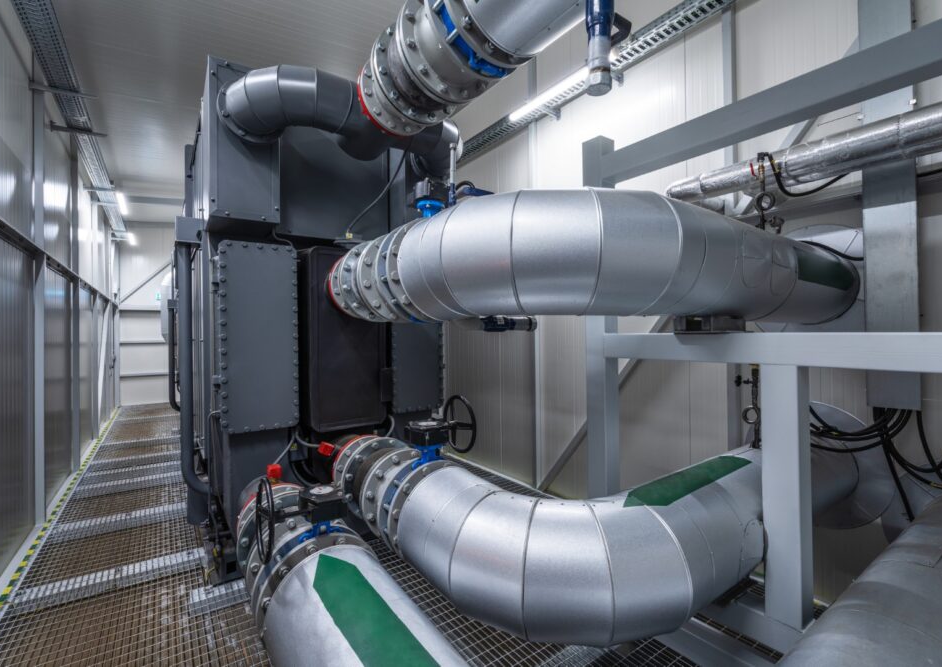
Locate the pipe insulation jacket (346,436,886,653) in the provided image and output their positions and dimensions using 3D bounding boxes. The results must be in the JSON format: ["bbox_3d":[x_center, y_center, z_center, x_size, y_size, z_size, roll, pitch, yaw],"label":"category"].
[{"bbox_3d":[0.772,0.807,2.458,2.495,0.446,1.670,0,0,-35],"label":"pipe insulation jacket"}]

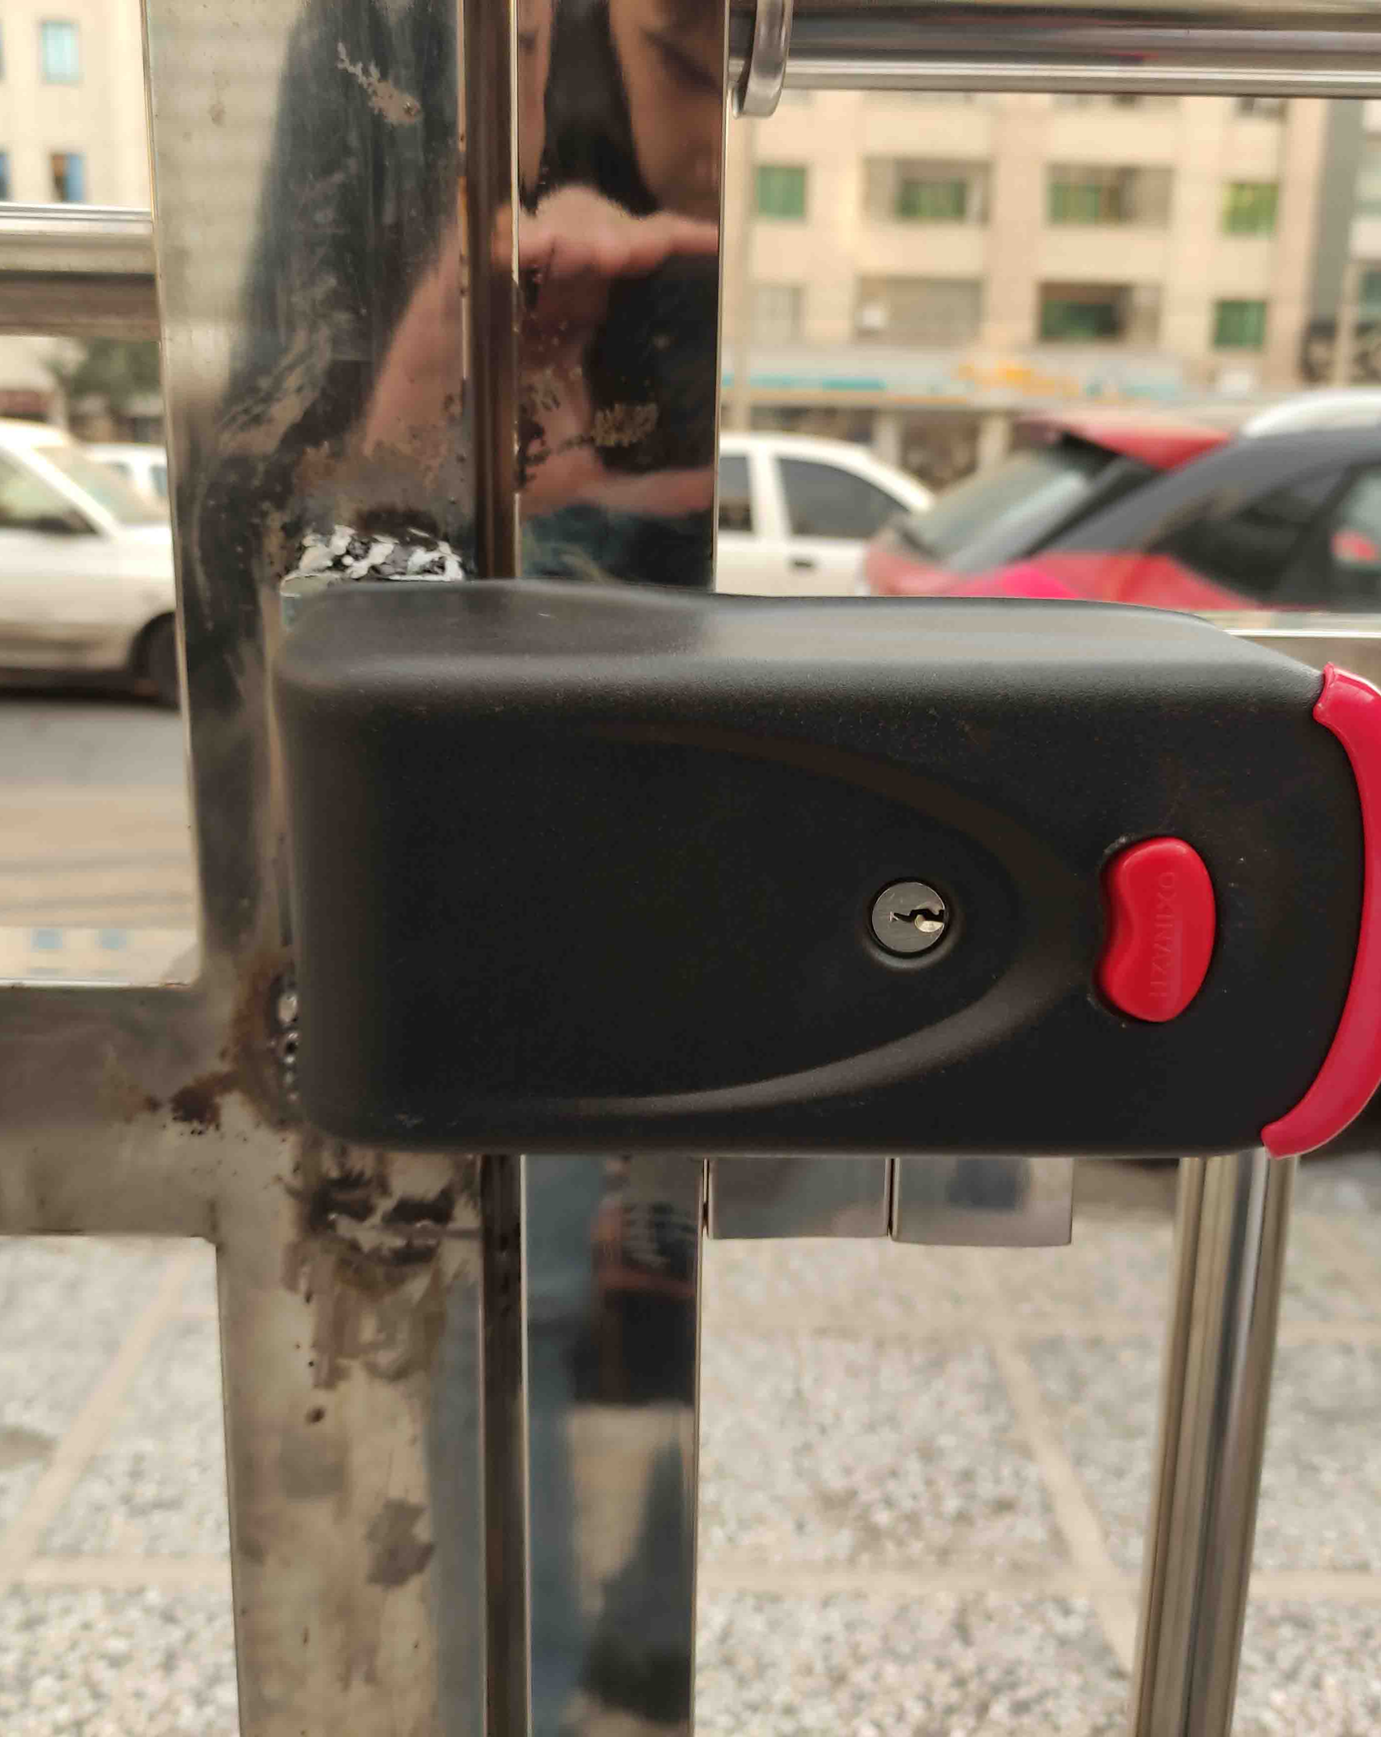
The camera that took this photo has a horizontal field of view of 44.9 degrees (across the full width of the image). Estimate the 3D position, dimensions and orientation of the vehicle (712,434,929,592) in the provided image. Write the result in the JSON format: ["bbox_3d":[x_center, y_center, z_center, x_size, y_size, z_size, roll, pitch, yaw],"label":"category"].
[{"bbox_3d":[0.508,-1.770,9.579,4.150,1.450,1.650,2,14,5],"label":"vehicle"}]

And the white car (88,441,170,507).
[{"bbox_3d":[-5.603,-3.792,18.087,4.200,1.450,1.680,2,14,3],"label":"white car"}]

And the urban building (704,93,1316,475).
[{"bbox_3d":[9.269,-20.898,54.465,18.800,17.000,14.000,0,14,-5],"label":"urban building"}]

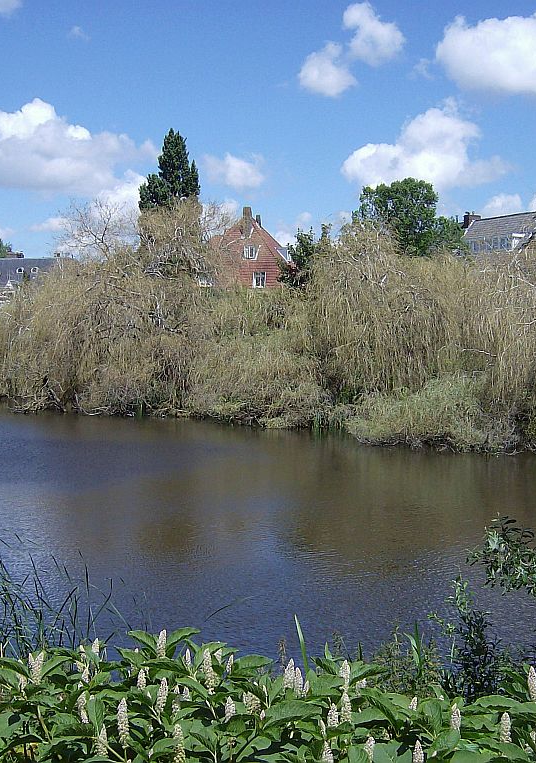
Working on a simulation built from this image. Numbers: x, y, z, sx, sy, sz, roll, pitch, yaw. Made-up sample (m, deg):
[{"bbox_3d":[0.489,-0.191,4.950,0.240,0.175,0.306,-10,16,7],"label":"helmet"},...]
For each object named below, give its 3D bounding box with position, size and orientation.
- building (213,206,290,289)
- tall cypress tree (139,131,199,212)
[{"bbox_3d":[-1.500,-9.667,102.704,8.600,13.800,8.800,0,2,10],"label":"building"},{"bbox_3d":[-7.300,-10.279,79.663,5.100,16.800,5.100,0,2,0],"label":"tall cypress tree"}]

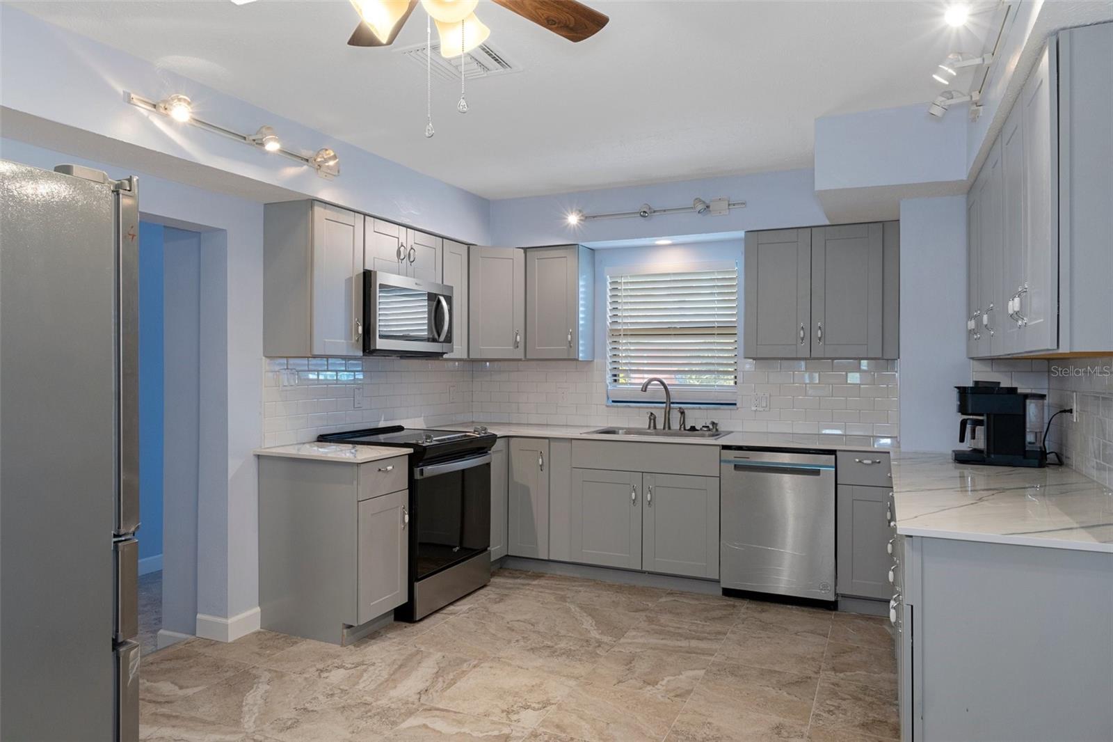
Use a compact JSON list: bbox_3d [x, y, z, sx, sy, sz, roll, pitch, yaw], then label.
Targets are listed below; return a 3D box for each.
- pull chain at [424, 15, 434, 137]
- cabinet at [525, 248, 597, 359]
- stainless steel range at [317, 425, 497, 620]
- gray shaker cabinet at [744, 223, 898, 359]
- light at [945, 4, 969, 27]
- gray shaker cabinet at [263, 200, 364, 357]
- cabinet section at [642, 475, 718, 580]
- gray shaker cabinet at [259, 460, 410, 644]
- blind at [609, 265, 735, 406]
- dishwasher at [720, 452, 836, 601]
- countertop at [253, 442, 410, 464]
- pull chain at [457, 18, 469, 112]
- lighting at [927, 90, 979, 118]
[{"bbox_3d":[-0.280,-0.651,1.500,0.018,0.272,0.018,0,0,0],"label":"pull chain"},{"bbox_3d":[0.026,-0.462,4.788,0.393,0.773,0.320,0,0,23],"label":"cabinet"},{"bbox_3d":[-0.851,0.838,3.987,0.710,0.935,0.760,0,0,25],"label":"stainless steel range"},{"bbox_3d":[1.589,-0.454,4.098,0.836,0.766,0.320,0,0,25],"label":"gray shaker cabinet"},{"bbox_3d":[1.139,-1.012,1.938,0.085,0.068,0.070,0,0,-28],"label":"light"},{"bbox_3d":[-1.261,-0.460,3.558,0.320,0.766,0.376,0,0,25],"label":"gray shaker cabinet"},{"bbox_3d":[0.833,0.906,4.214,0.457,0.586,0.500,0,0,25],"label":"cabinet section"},{"bbox_3d":[-1.128,0.868,3.473,0.640,0.876,0.376,0,0,25],"label":"gray shaker cabinet"},{"bbox_3d":[0.784,-0.232,4.672,0.905,0.925,0.065,0,0,23],"label":"blind"},{"bbox_3d":[1.337,0.859,4.022,0.600,0.830,0.605,0,0,25],"label":"dishwasher"},{"bbox_3d":[-1.128,0.412,3.462,0.657,0.030,0.403,0,0,25],"label":"countertop"},{"bbox_3d":[-0.197,-0.644,1.430,0.026,0.207,0.022,0,0,0],"label":"pull chain"},{"bbox_3d":[1.462,-0.983,2.499,0.175,0.105,0.072,0,0,25],"label":"lighting"}]

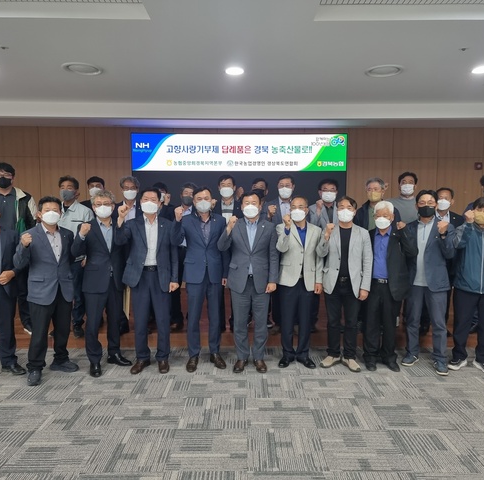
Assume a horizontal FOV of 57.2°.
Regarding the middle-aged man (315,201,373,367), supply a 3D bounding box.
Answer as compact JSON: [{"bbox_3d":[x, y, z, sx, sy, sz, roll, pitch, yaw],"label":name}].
[{"bbox_3d":[1.003,0.420,4.342,0.538,1.664,0.400,1,5,8],"label":"middle-aged man"}]

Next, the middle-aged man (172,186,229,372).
[{"bbox_3d":[-0.404,0.376,4.324,0.536,1.764,0.400,0,5,-3],"label":"middle-aged man"}]

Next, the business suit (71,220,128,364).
[{"bbox_3d":[-1.366,0.498,4.252,0.520,1.420,0.370,-2,5,-18],"label":"business suit"}]

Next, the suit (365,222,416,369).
[{"bbox_3d":[1.431,0.519,4.303,0.530,1.380,0.360,1,5,15],"label":"suit"}]

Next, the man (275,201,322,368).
[{"bbox_3d":[0.570,0.411,4.399,0.460,1.675,0.380,0,5,4],"label":"man"}]

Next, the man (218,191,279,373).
[{"bbox_3d":[0.063,0.395,4.287,0.560,1.730,0.400,0,5,1],"label":"man"}]

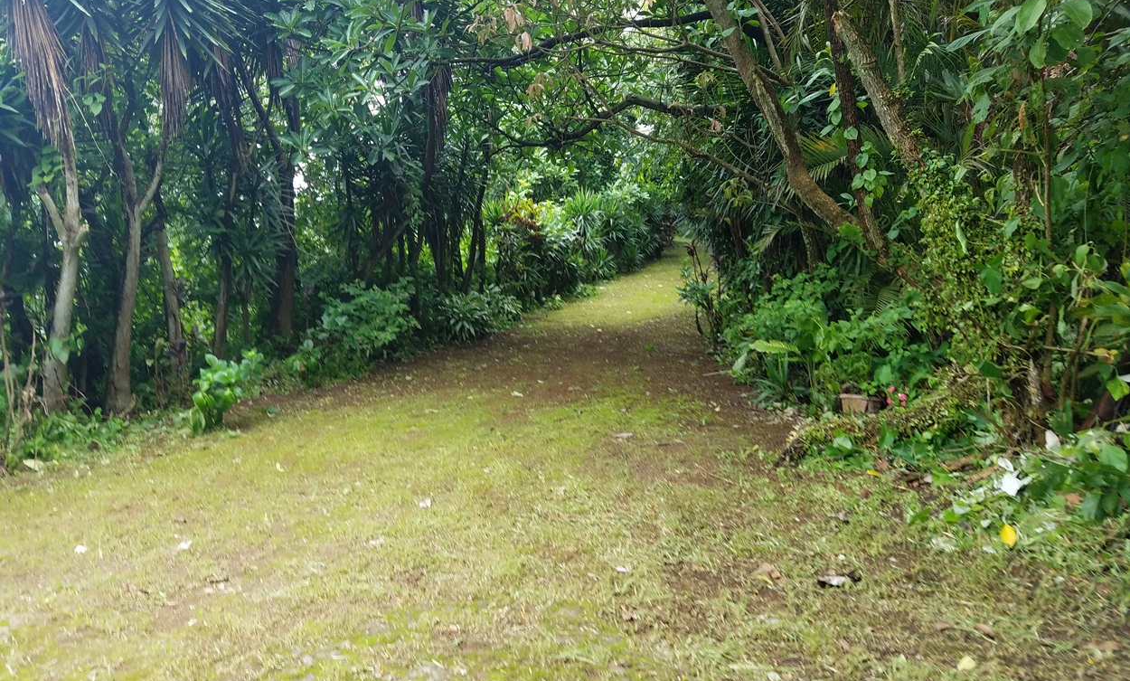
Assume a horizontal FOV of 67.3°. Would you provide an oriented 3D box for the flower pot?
[{"bbox_3d":[2.878,0.619,8.300,0.380,0.230,0.280,2,5,20],"label":"flower pot"}]

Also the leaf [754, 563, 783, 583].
[{"bbox_3d":[0.990,1.128,4.120,0.140,0.040,0.130,0,5,0],"label":"leaf"}]

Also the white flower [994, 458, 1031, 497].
[{"bbox_3d":[2.713,0.828,5.150,0.220,0.210,0.180,2,5,27],"label":"white flower"}]

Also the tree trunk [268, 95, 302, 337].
[{"bbox_3d":[-4.616,-2.058,14.000,0.500,4.000,0.500,-2,5,-24],"label":"tree trunk"}]

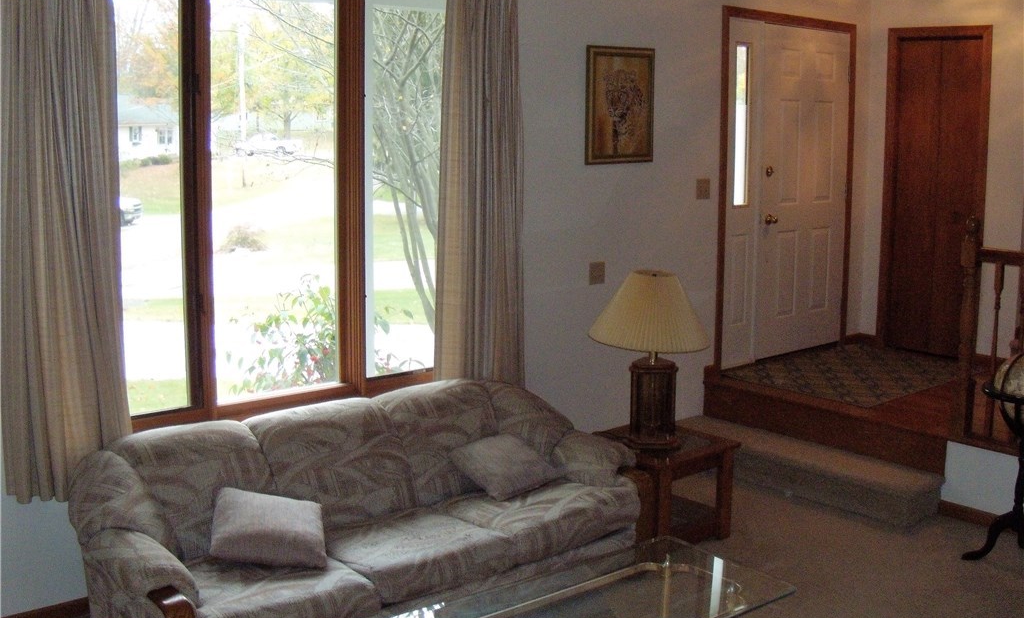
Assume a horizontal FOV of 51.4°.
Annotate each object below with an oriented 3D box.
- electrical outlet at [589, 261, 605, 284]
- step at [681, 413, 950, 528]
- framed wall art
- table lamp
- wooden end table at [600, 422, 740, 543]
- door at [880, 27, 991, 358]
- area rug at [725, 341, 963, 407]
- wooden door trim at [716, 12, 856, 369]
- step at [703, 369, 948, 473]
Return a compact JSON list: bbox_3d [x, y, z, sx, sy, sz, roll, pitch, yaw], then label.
[{"bbox_3d":[0.434,-0.177,5.357,0.113,0.116,0.012,-8,13,-40],"label":"electrical outlet"},{"bbox_3d":[1.448,0.810,5.449,0.330,0.185,1.530,-8,13,-40],"label":"step"},{"bbox_3d":[0.558,-1.014,5.305,0.500,0.592,0.035,-8,13,-40],"label":"framed wall art"},{"bbox_3d":[0.632,0.231,4.571,0.530,0.740,0.530,0,10,0],"label":"table lamp"},{"bbox_3d":[0.636,0.800,4.738,0.530,0.455,0.560,-8,13,-40],"label":"wooden end table"},{"bbox_3d":[2.626,-0.736,6.626,0.080,2.110,0.760,-8,13,-40],"label":"door"},{"bbox_3d":[2.039,0.353,6.201,1.460,0.015,1.010,-8,13,-40],"label":"area rug"},{"bbox_3d":[1.693,-0.726,6.389,1.438,2.100,0.100,-8,13,-40],"label":"wooden door trim"},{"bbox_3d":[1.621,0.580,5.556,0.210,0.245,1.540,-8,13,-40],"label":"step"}]

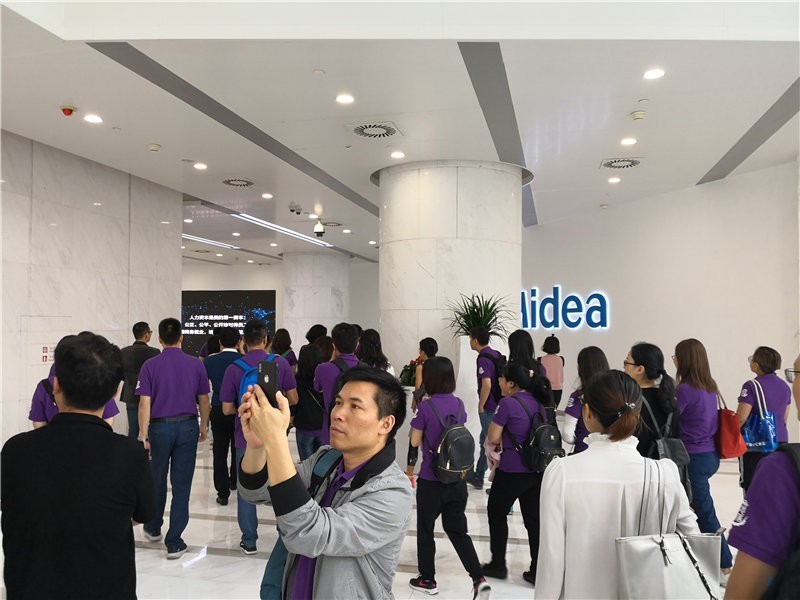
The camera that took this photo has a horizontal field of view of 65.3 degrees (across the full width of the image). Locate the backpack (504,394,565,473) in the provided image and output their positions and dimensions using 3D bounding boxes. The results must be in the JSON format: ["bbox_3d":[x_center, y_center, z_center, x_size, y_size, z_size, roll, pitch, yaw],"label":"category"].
[{"bbox_3d":[0.925,0.886,4.050,0.290,0.430,0.200,2,-3,-37],"label":"backpack"}]

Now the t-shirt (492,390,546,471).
[{"bbox_3d":[0.818,0.892,4.234,0.410,0.550,0.270,2,-3,-42],"label":"t-shirt"}]

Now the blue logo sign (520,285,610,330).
[{"bbox_3d":[3.037,0.157,12.421,0.100,0.800,3.000,1,-3,-24],"label":"blue logo sign"}]

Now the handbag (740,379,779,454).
[{"bbox_3d":[2.802,0.921,4.850,0.290,0.550,0.130,-2,-3,41],"label":"handbag"}]

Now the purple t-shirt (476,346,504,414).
[{"bbox_3d":[0.965,0.854,6.618,0.290,0.680,0.460,-2,-3,32],"label":"purple t-shirt"}]

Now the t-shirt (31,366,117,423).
[{"bbox_3d":[-1.958,0.677,3.753,0.520,0.660,0.290,0,-3,0],"label":"t-shirt"}]

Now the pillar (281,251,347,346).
[{"bbox_3d":[-2.476,0.600,18.492,1.980,3.866,1.980,0,-3,0],"label":"pillar"}]

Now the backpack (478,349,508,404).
[{"bbox_3d":[1.020,0.805,6.400,0.220,0.480,0.310,-2,-3,37],"label":"backpack"}]

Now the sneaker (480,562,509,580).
[{"bbox_3d":[0.637,1.842,4.292,0.250,0.105,0.095,-1,-3,30],"label":"sneaker"}]

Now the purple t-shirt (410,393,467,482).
[{"bbox_3d":[0.250,0.866,3.945,0.400,0.550,0.260,1,-3,-29],"label":"purple t-shirt"}]

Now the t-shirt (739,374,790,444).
[{"bbox_3d":[2.958,0.878,5.050,0.410,0.570,0.250,1,-2,-20],"label":"t-shirt"}]

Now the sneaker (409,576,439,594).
[{"bbox_3d":[0.138,1.818,4.080,0.095,0.100,0.250,2,-3,-41],"label":"sneaker"}]

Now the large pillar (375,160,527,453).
[{"bbox_3d":[0.741,0.152,9.222,2.090,3.850,2.090,0,-2,5],"label":"large pillar"}]

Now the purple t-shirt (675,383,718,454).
[{"bbox_3d":[2.043,0.796,4.300,0.410,0.570,0.260,2,-3,-34],"label":"purple t-shirt"}]

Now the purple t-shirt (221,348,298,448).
[{"bbox_3d":[-1.077,0.750,4.750,0.560,0.740,0.300,0,-2,-7],"label":"purple t-shirt"}]

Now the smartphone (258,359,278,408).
[{"bbox_3d":[-0.311,0.218,1.482,0.074,0.148,0.010,-2,-3,40],"label":"smartphone"}]

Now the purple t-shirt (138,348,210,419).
[{"bbox_3d":[-1.735,0.640,4.780,0.550,0.580,0.270,1,-2,-14],"label":"purple t-shirt"}]

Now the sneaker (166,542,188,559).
[{"bbox_3d":[-1.650,1.839,4.711,0.105,0.110,0.285,0,-2,0],"label":"sneaker"}]

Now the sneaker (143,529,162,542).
[{"bbox_3d":[-1.993,1.853,5.062,0.105,0.110,0.280,1,-3,-30],"label":"sneaker"}]

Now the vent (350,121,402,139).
[{"bbox_3d":[-0.274,-1.860,6.829,0.480,0.040,0.480,-1,-3,14],"label":"vent"}]

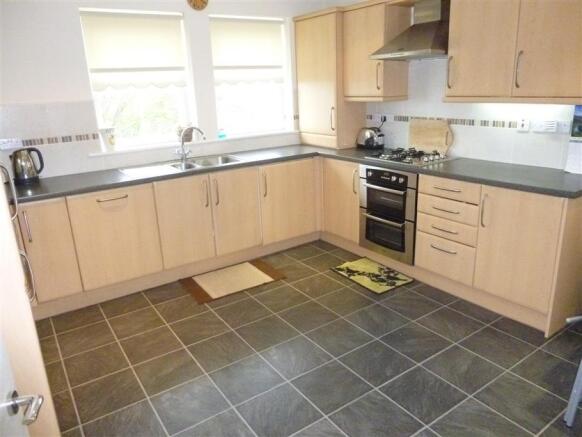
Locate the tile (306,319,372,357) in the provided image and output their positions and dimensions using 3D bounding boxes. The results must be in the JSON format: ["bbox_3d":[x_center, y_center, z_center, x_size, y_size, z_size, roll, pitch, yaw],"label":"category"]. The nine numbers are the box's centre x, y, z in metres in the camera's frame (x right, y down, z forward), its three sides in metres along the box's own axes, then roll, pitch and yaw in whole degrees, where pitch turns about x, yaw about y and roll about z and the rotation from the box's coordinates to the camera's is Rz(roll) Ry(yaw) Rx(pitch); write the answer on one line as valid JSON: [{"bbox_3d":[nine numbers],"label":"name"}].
[{"bbox_3d":[0.303,0.753,2.674,0.325,0.012,0.325,-13,20,-32],"label":"tile"}]

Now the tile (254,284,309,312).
[{"bbox_3d":[-0.064,0.601,3.168,0.325,0.010,0.325,-13,20,-32],"label":"tile"}]

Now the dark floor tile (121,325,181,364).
[{"bbox_3d":[-0.873,0.795,2.638,0.326,0.010,0.322,-13,20,-32],"label":"dark floor tile"}]

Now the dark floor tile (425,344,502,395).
[{"bbox_3d":[0.944,0.830,2.321,0.325,0.012,0.325,-13,20,-32],"label":"dark floor tile"}]

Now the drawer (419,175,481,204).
[{"bbox_3d":[1.261,-0.248,3.000,0.500,0.137,0.495,-13,20,-32],"label":"drawer"}]

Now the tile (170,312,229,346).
[{"bbox_3d":[-0.615,0.741,2.833,0.322,0.010,0.322,-13,20,-32],"label":"tile"}]

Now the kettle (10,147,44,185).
[{"bbox_3d":[-1.935,-0.374,3.071,0.200,0.230,0.150,-13,20,-32],"label":"kettle"}]

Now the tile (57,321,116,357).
[{"bbox_3d":[-1.330,0.785,2.743,0.325,0.010,0.325,-13,20,-32],"label":"tile"}]

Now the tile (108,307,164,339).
[{"bbox_3d":[-1.073,0.731,2.940,0.322,0.010,0.322,-13,20,-32],"label":"tile"}]

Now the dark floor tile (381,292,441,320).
[{"bbox_3d":[0.854,0.618,2.991,0.326,0.010,0.322,-13,20,-32],"label":"dark floor tile"}]

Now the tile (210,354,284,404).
[{"bbox_3d":[-0.240,0.873,2.295,0.326,0.010,0.322,-13,20,-32],"label":"tile"}]

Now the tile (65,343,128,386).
[{"bbox_3d":[-1.154,0.871,2.507,0.325,0.012,0.325,-13,20,-32],"label":"tile"}]

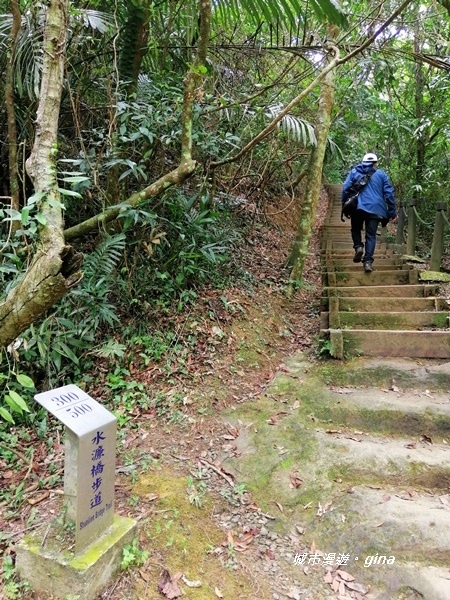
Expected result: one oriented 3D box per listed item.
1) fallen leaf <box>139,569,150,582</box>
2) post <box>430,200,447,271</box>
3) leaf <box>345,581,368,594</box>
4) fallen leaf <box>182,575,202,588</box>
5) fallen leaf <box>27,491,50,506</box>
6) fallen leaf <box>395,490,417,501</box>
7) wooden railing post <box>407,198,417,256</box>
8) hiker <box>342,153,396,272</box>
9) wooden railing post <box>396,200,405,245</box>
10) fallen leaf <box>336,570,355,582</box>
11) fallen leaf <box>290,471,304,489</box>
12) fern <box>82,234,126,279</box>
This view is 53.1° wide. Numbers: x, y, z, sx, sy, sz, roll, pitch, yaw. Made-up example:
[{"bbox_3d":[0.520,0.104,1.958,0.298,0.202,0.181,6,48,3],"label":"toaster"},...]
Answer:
[{"bbox_3d":[-0.308,1.037,1.704,0.026,0.015,0.070,-9,15,-39],"label":"fallen leaf"},{"bbox_3d":[2.869,-0.846,6.050,0.140,0.940,0.140,5,3,11],"label":"post"},{"bbox_3d":[0.482,1.051,1.651,0.088,0.015,0.030,8,14,34],"label":"leaf"},{"bbox_3d":[-0.122,1.044,1.681,0.088,0.012,0.018,6,13,28],"label":"fallen leaf"},{"bbox_3d":[-0.875,0.929,2.122,0.103,0.018,0.062,-10,15,-42],"label":"fallen leaf"},{"bbox_3d":[0.853,0.926,2.137,0.093,0.015,0.046,3,12,15],"label":"fallen leaf"},{"bbox_3d":[3.054,-1.182,7.350,0.135,0.940,0.135,3,3,11],"label":"wooden railing post"},{"bbox_3d":[1.972,-1.194,6.150,0.700,1.650,0.550,1,3,13],"label":"hiker"},{"bbox_3d":[3.479,-1.501,8.900,0.135,0.920,0.135,3,3,11],"label":"wooden railing post"},{"bbox_3d":[0.459,1.038,1.702,0.072,0.015,0.029,9,14,38],"label":"fallen leaf"},{"bbox_3d":[0.363,0.889,2.256,0.060,0.035,0.095,2,11,9],"label":"fallen leaf"},{"bbox_3d":[-1.043,-0.385,3.900,0.400,0.400,0.330,0,3,-6],"label":"fern"}]

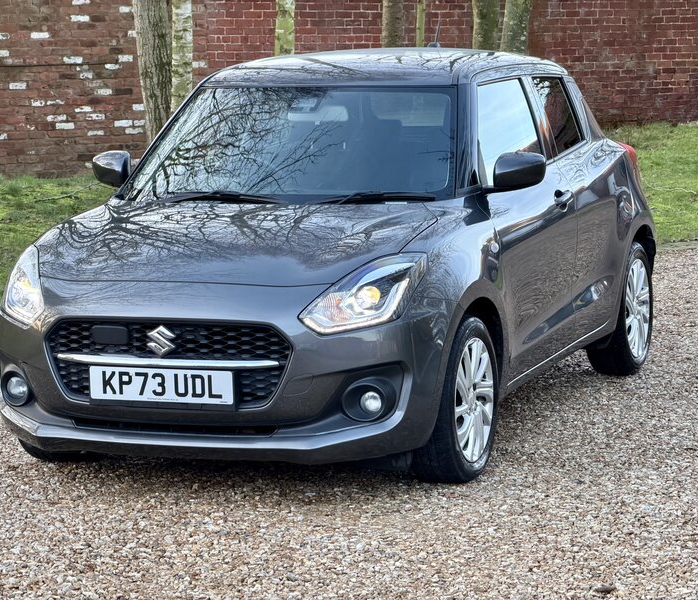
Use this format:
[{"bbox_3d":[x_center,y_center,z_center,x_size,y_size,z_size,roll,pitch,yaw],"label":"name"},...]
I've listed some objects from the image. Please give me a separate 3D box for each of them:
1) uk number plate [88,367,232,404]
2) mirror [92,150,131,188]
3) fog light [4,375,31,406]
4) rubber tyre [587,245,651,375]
[{"bbox_3d":[-0.623,0.283,7.659,0.520,0.111,0.012,1,5,20],"label":"uk number plate"},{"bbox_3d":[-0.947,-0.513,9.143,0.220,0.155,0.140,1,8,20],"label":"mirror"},{"bbox_3d":[-1.155,0.305,8.122,0.085,0.085,0.060,1,8,20],"label":"fog light"},{"bbox_3d":[1.214,0.035,10.387,0.190,0.605,0.605,1,8,20],"label":"rubber tyre"}]

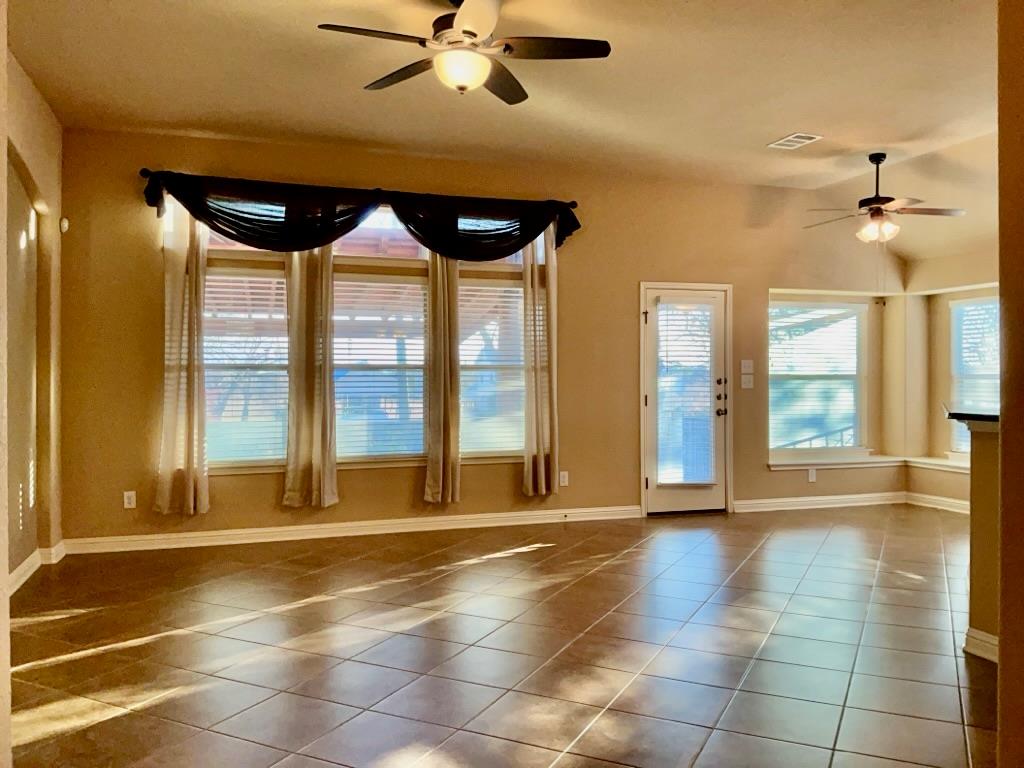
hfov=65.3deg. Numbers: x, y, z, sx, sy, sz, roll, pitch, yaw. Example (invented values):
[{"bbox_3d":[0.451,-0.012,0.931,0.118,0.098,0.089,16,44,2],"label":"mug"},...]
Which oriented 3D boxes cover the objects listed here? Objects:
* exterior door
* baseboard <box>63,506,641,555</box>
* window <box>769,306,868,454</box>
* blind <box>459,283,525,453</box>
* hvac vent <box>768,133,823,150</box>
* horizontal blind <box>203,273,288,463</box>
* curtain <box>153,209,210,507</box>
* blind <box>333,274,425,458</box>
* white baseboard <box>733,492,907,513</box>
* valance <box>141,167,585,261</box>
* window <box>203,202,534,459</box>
[{"bbox_3d":[1.589,0.155,7.326,0.865,2.070,0.070,0,0,-18],"label":"exterior door"},{"bbox_3d":[-1.011,1.151,6.426,4.600,0.110,0.025,0,0,-18],"label":"baseboard"},{"bbox_3d":[3.067,-0.077,8.027,1.152,1.497,0.090,0,0,-18],"label":"window"},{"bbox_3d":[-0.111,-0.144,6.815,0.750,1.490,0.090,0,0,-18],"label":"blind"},{"bbox_3d":[2.189,-1.871,6.183,0.250,0.025,0.340,0,0,-18],"label":"hvac vent"},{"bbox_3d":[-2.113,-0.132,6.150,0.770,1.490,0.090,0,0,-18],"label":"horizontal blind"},{"bbox_3d":[-2.432,-0.228,5.886,0.380,2.355,0.120,0,0,-18],"label":"curtain"},{"bbox_3d":[-1.090,-0.138,6.490,0.865,1.490,0.090,0,0,-18],"label":"blind"},{"bbox_3d":[2.995,1.110,7.656,1.990,0.108,0.025,0,0,-18],"label":"white baseboard"},{"bbox_3d":[-1.052,-1.284,6.338,3.455,0.560,0.160,0,0,-18],"label":"valance"},{"bbox_3d":[-1.101,-0.431,6.477,2.900,2.105,0.110,0,0,-18],"label":"window"}]

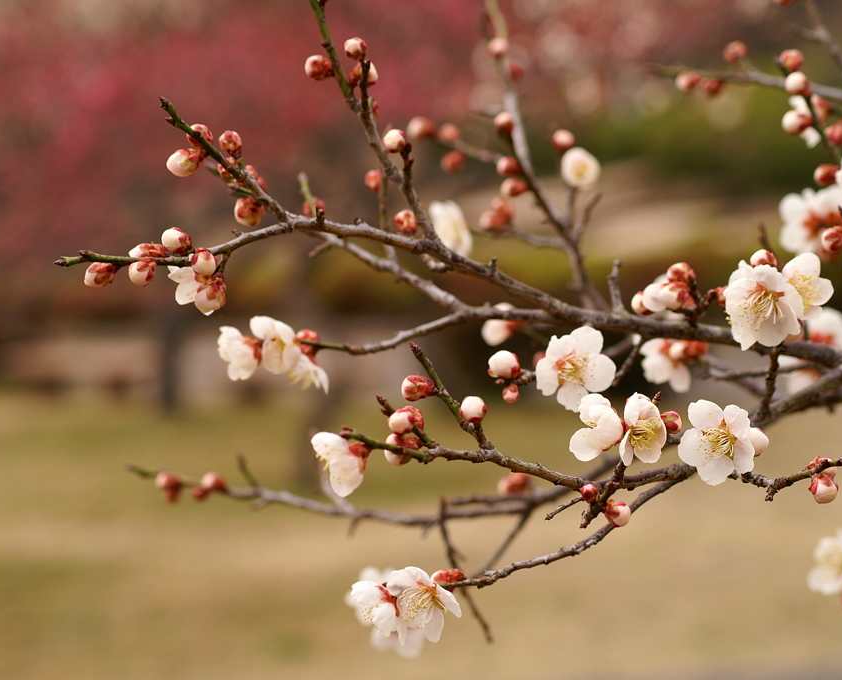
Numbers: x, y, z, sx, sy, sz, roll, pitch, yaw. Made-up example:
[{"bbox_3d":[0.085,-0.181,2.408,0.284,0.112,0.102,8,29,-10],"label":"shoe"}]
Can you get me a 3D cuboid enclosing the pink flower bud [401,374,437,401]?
[{"bbox_3d":[-0.001,0.016,0.700,0.012,0.008,0.008,-2,0,-14],"label":"pink flower bud"}]

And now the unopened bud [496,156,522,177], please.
[{"bbox_3d":[0.031,-0.062,0.760,0.009,0.007,0.007,7,0,-30],"label":"unopened bud"}]

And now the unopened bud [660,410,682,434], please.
[{"bbox_3d":[0.082,0.027,0.700,0.009,0.008,0.008,3,0,-6],"label":"unopened bud"}]

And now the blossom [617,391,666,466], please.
[{"bbox_3d":[0.070,0.028,0.680,0.018,0.023,0.013,-3,13,-37],"label":"blossom"}]

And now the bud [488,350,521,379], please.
[{"bbox_3d":[0.027,0.008,0.680,0.010,0.009,0.009,45,0,-31],"label":"bud"}]

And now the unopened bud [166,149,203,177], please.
[{"bbox_3d":[-0.077,-0.057,0.690,0.011,0.009,0.009,-18,0,-12],"label":"unopened bud"}]

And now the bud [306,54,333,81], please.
[{"bbox_3d":[-0.034,-0.091,0.710,0.009,0.008,0.008,-3,0,-28],"label":"bud"}]

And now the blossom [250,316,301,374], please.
[{"bbox_3d":[-0.048,0.002,0.705,0.014,0.019,0.019,-11,8,-38],"label":"blossom"}]

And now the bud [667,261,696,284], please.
[{"bbox_3d":[0.086,-0.022,0.705,0.009,0.008,0.008,45,0,-31],"label":"bud"}]

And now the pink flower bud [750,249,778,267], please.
[{"bbox_3d":[0.113,-0.026,0.700,0.009,0.008,0.008,41,0,-12],"label":"pink flower bud"}]

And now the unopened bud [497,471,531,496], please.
[{"bbox_3d":[0.033,0.050,0.750,0.011,0.009,0.009,-18,0,-12],"label":"unopened bud"}]

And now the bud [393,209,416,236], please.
[{"bbox_3d":[-0.005,-0.041,0.730,0.008,0.009,0.008,-7,28,0],"label":"bud"}]

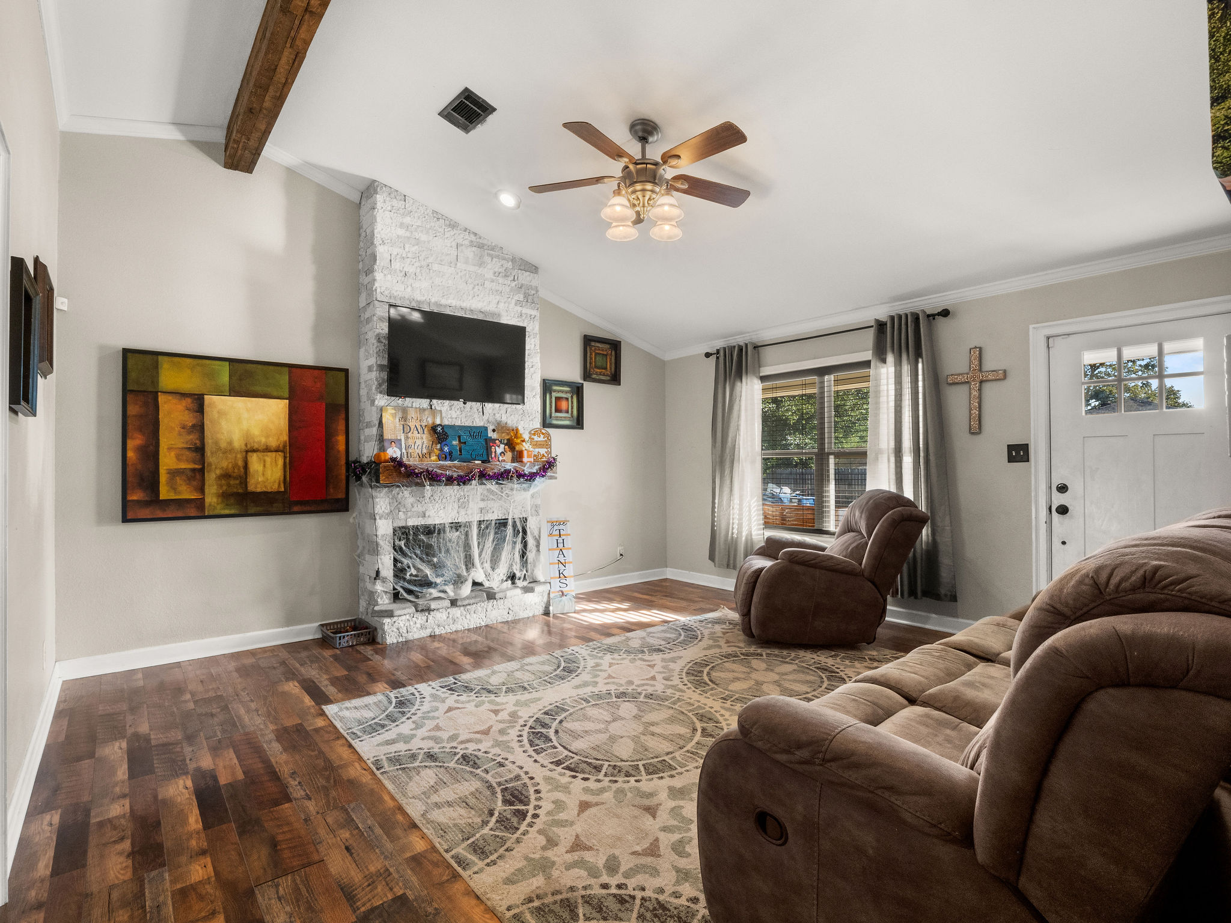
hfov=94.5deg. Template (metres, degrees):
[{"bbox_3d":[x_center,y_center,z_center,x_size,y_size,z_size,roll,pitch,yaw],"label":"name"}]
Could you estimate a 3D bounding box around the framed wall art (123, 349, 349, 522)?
[{"bbox_3d":[-2.427,-0.151,3.749,1.245,1.030,0.045,0,-1,-38],"label":"framed wall art"}]

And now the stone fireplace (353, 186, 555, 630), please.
[{"bbox_3d":[-1.208,-0.353,4.457,1.390,3.200,0.460,0,-1,-38],"label":"stone fireplace"}]

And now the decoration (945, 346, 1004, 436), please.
[{"bbox_3d":[2.503,-0.496,3.966,0.030,0.610,0.370,0,-1,-42],"label":"decoration"}]

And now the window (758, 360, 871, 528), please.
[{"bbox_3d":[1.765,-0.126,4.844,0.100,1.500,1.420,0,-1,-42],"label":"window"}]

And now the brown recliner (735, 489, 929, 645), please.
[{"bbox_3d":[1.485,0.706,4.090,1.130,1.030,0.920,0,-1,7],"label":"brown recliner"}]

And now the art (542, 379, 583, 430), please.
[{"bbox_3d":[-0.488,-0.521,5.281,0.445,0.440,0.055,0,-1,-38],"label":"art"}]

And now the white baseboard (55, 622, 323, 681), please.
[{"bbox_3d":[-2.528,1.189,3.675,1.560,0.108,0.020,0,-1,-38],"label":"white baseboard"}]

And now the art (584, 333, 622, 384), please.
[{"bbox_3d":[-0.132,-0.980,5.567,0.450,0.445,0.055,0,-1,-38],"label":"art"}]

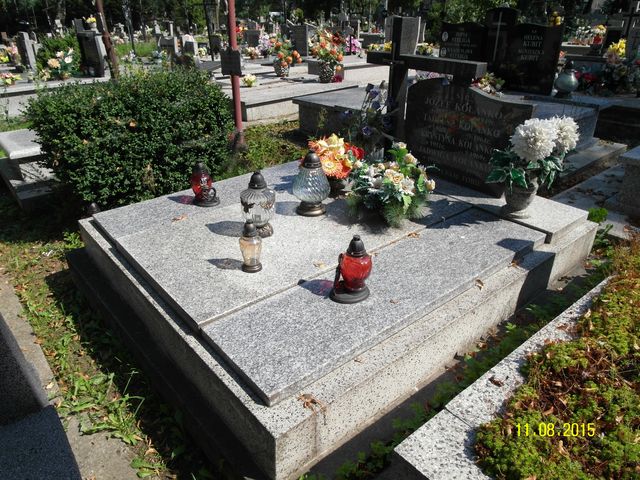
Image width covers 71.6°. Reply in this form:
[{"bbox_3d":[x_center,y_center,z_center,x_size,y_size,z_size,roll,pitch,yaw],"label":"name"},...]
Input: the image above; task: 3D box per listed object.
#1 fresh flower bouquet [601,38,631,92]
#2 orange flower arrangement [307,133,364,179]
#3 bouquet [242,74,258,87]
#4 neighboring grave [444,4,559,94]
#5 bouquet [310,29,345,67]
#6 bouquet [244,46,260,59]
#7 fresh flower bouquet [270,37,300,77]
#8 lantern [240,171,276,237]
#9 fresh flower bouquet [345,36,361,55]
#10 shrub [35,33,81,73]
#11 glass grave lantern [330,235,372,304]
[{"bbox_3d":[3.542,-2.084,5.300,0.320,0.600,0.320,16,30,28],"label":"fresh flower bouquet"},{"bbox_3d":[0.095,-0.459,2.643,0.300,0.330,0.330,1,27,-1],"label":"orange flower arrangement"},{"bbox_3d":[-1.097,-2.516,7.000,0.220,0.210,0.210,-4,27,-8],"label":"bouquet"},{"bbox_3d":[2.306,-2.538,5.896,0.200,0.930,1.550,-20,34,-36],"label":"neighboring grave"},{"bbox_3d":[0.125,-2.832,6.564,0.541,0.535,0.460,11,28,18],"label":"bouquet"},{"bbox_3d":[-1.675,-4.624,10.966,0.340,0.280,0.360,-20,34,-36],"label":"bouquet"},{"bbox_3d":[-0.566,-3.010,7.282,0.500,0.598,0.450,11,28,18],"label":"fresh flower bouquet"},{"bbox_3d":[-0.314,-0.189,2.200,0.175,0.322,0.175,0,27,0],"label":"lantern"},{"bbox_3d":[0.911,-5.349,12.249,0.420,0.500,0.440,-20,34,-36],"label":"fresh flower bouquet"},{"bbox_3d":[-4.955,-3.452,8.244,0.780,0.800,0.820,-20,34,-36],"label":"shrub"},{"bbox_3d":[0.114,0.092,1.577,0.150,0.238,0.130,-8,28,-18],"label":"glass grave lantern"}]

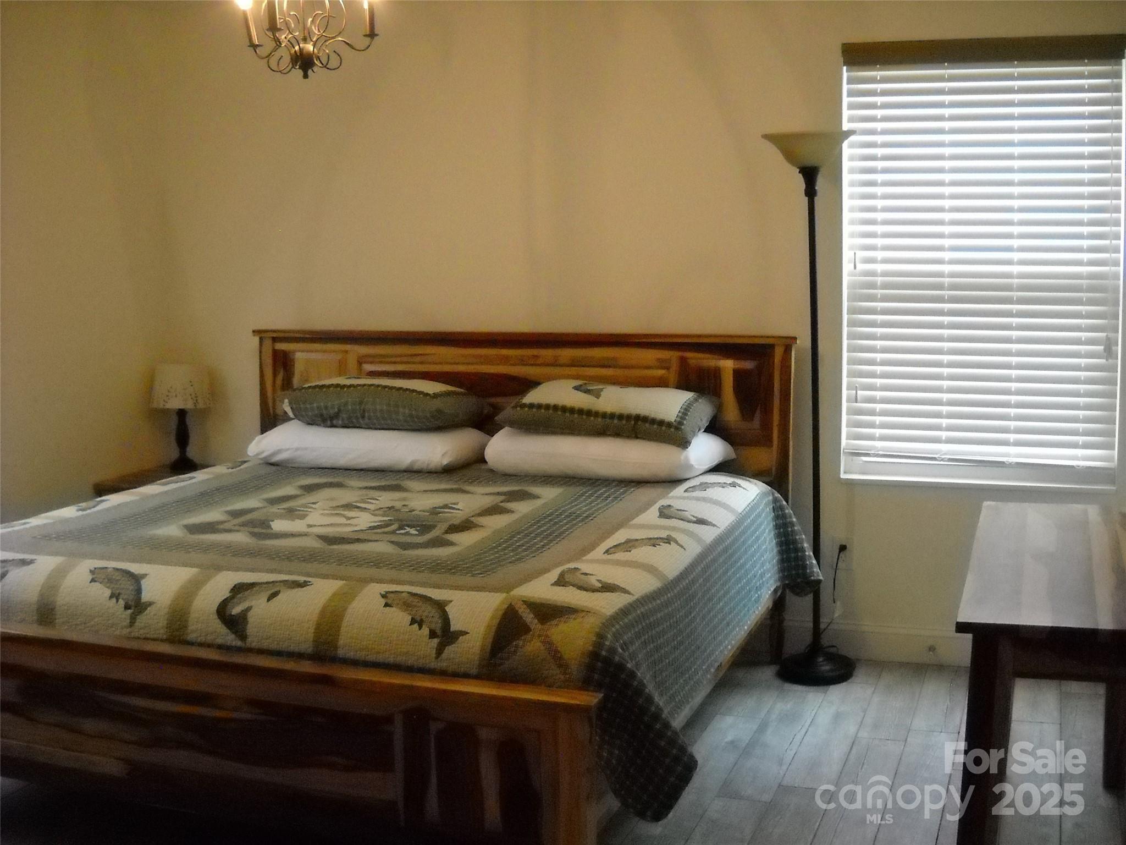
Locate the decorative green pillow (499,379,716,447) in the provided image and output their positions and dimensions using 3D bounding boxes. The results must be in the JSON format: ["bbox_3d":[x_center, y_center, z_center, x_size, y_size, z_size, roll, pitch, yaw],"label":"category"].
[{"bbox_3d":[0.149,-0.037,4.458,0.670,0.150,0.450,6,19,18],"label":"decorative green pillow"}]

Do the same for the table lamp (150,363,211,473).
[{"bbox_3d":[-1.504,-0.015,5.248,0.240,0.415,0.240,2,9,20],"label":"table lamp"}]

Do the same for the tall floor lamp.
[{"bbox_3d":[0.820,-0.044,4.360,0.305,1.810,0.305,2,9,20],"label":"tall floor lamp"}]

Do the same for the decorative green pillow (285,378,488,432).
[{"bbox_3d":[-0.629,-0.073,4.719,0.680,0.170,0.460,2,9,20],"label":"decorative green pillow"}]

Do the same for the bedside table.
[{"bbox_3d":[-1.470,0.486,5.179,0.455,0.580,0.500,2,9,20],"label":"bedside table"}]

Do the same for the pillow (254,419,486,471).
[{"bbox_3d":[-0.696,0.068,4.766,0.840,0.155,0.470,2,9,20],"label":"pillow"}]

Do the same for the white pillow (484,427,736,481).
[{"bbox_3d":[0.170,0.100,4.446,0.830,0.155,0.470,2,9,20],"label":"white pillow"}]

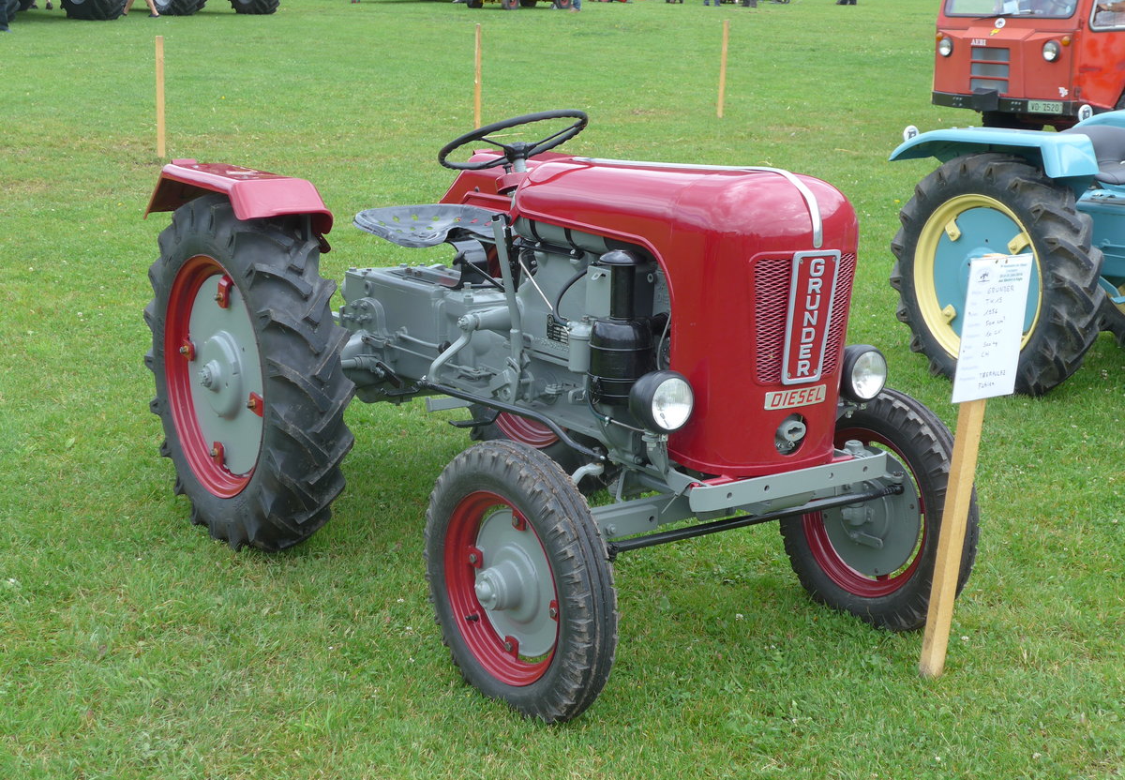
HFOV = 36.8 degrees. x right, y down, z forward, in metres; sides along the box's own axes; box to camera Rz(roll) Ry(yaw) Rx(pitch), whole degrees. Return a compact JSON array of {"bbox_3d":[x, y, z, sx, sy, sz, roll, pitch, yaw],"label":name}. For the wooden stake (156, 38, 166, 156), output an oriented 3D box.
[{"bbox_3d":[-2.775,-2.019,11.670,0.050,0.827,0.036,3,15,0],"label":"wooden stake"}]

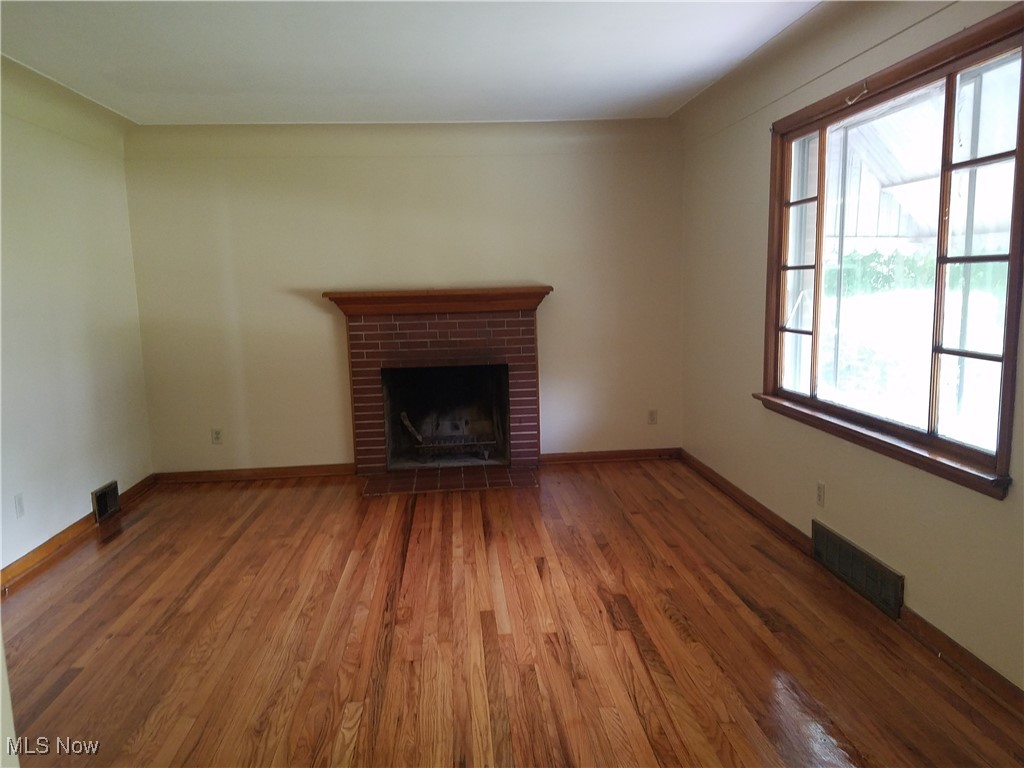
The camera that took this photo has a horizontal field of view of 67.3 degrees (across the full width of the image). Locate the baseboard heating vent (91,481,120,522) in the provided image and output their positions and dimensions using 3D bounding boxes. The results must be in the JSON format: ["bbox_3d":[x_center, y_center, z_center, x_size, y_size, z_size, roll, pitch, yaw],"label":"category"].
[{"bbox_3d":[-2.472,0.716,4.685,0.028,0.179,0.296,-2,8,-5],"label":"baseboard heating vent"}]

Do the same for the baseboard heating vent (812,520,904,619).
[{"bbox_3d":[1.474,0.788,3.321,0.021,0.183,0.718,-2,8,-5],"label":"baseboard heating vent"}]

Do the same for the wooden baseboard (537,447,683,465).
[{"bbox_3d":[0.749,0.541,5.746,1.067,0.088,0.028,-2,8,-5],"label":"wooden baseboard"}]

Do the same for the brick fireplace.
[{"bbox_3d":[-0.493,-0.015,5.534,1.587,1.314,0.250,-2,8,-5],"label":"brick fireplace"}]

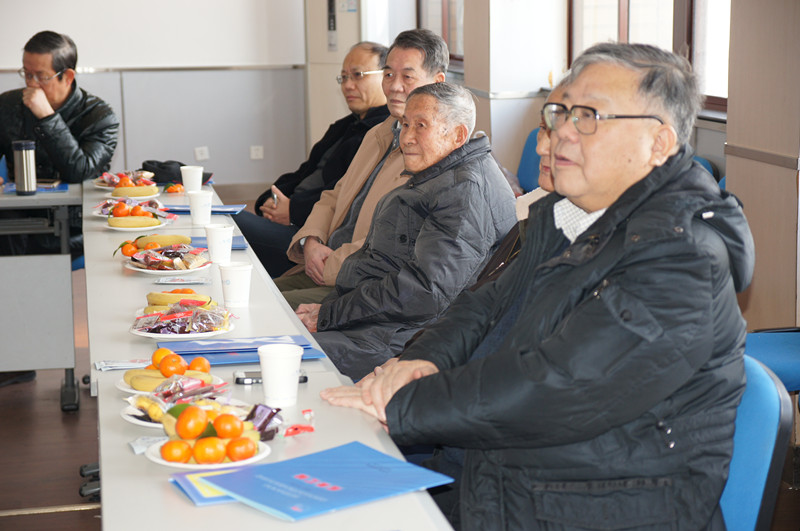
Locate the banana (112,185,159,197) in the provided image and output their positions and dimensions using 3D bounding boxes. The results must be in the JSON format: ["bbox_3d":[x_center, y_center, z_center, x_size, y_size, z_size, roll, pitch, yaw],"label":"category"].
[{"bbox_3d":[-0.810,-0.227,5.576,0.150,0.034,0.042,0,9,0],"label":"banana"}]

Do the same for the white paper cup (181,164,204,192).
[{"bbox_3d":[-0.648,-0.256,5.674,0.073,0.088,0.073,0,9,0],"label":"white paper cup"}]

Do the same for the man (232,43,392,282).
[{"bbox_3d":[-0.287,-0.090,5.778,0.800,1.229,0.560,-4,10,-27],"label":"man"}]

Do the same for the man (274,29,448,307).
[{"bbox_3d":[-0.137,-0.001,4.999,0.810,1.286,0.570,-5,10,-28],"label":"man"}]

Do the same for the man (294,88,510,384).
[{"bbox_3d":[-0.097,0.148,4.410,0.800,1.170,0.570,-3,9,-22],"label":"man"}]

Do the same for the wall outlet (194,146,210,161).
[{"bbox_3d":[-1.286,-0.729,11.850,0.086,0.086,0.010,-9,10,-11],"label":"wall outlet"}]

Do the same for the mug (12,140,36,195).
[{"bbox_3d":[-1.186,-0.310,5.764,0.072,0.168,0.072,0,9,0],"label":"mug"}]

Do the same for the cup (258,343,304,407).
[{"bbox_3d":[-0.187,0.173,2.859,0.073,0.088,0.073,0,9,0],"label":"cup"}]

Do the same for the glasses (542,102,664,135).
[{"bbox_3d":[0.315,-0.223,2.754,0.137,0.047,0.142,-5,10,-29],"label":"glasses"}]

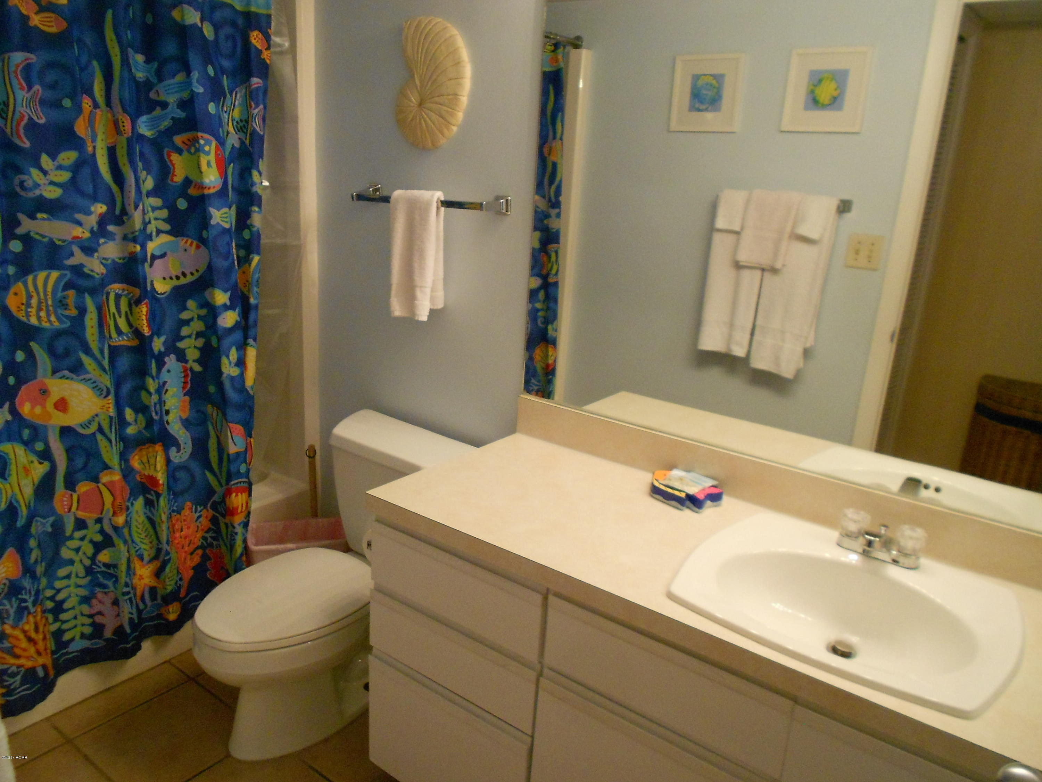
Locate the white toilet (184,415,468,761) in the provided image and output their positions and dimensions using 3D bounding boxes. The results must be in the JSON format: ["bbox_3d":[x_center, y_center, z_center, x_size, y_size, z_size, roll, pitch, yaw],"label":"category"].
[{"bbox_3d":[-0.521,0.527,2.108,0.470,0.730,0.730,15,20,34],"label":"white toilet"}]

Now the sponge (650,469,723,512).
[{"bbox_3d":[0.356,0.222,1.723,0.102,0.034,0.157,-11,21,-40],"label":"sponge"}]

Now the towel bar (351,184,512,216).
[{"bbox_3d":[-0.252,-0.512,2.089,0.520,0.048,0.088,15,20,34],"label":"towel bar"}]

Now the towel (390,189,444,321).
[{"bbox_3d":[-0.280,-0.363,2.102,0.175,0.343,0.058,15,20,34],"label":"towel"}]

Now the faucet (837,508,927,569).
[{"bbox_3d":[0.666,0.281,1.471,0.155,0.075,0.135,15,20,34],"label":"faucet"}]

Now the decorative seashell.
[{"bbox_3d":[-0.231,-0.794,2.029,0.250,0.320,0.050,15,20,34],"label":"decorative seashell"}]

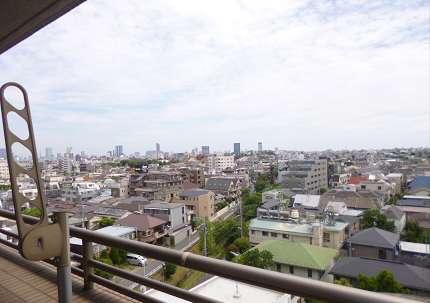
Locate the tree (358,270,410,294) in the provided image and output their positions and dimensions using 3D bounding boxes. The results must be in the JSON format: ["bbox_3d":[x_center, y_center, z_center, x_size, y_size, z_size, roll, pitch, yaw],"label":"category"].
[{"bbox_3d":[21.315,18.784,37.396,6.000,6.700,5.300,-2,0,0],"label":"tree"}]

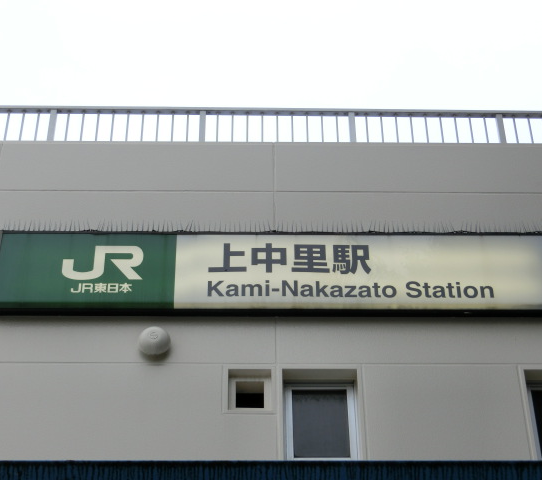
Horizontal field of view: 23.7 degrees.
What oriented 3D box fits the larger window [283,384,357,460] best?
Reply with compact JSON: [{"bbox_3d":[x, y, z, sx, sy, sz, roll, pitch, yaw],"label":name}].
[{"bbox_3d":[0.313,1.186,8.198,0.464,0.587,0.100,0,-38,-1],"label":"larger window"}]

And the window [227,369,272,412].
[{"bbox_3d":[-0.135,0.981,8.204,0.274,0.316,0.110,0,-38,-1],"label":"window"}]

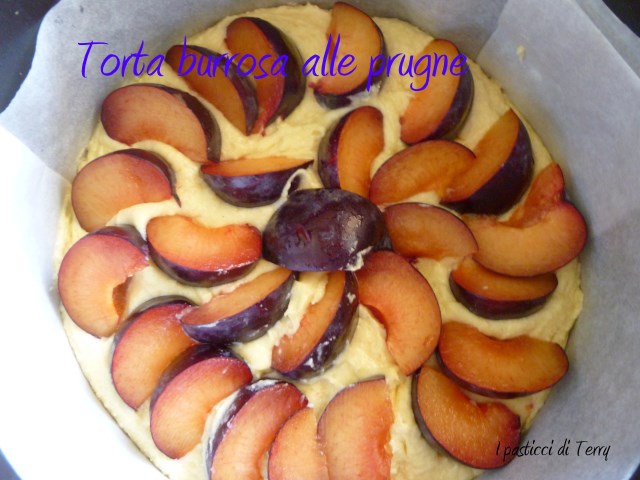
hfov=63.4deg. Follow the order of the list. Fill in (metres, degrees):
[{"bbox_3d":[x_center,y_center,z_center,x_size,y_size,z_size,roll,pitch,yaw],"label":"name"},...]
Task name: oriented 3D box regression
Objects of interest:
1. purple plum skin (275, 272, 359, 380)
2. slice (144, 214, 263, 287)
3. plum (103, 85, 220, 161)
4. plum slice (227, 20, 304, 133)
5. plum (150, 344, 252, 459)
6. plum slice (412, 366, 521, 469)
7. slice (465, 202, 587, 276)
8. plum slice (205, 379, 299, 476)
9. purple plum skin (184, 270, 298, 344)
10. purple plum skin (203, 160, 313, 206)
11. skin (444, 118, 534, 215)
[{"bbox_3d":[0.001,0.041,0.246,0.026,0.025,0.057,35,83,3],"label":"purple plum skin"},{"bbox_3d":[-0.055,0.007,0.248,0.054,0.023,0.031,7,82,-1],"label":"slice"},{"bbox_3d":[-0.074,-0.057,0.256,0.060,0.023,0.032,14,82,0],"label":"plum"},{"bbox_3d":[-0.027,-0.093,0.272,0.033,0.024,0.063,-17,78,-5],"label":"plum slice"},{"bbox_3d":[-0.057,0.070,0.240,0.032,0.024,0.053,38,83,3],"label":"plum"},{"bbox_3d":[0.065,0.084,0.235,0.055,0.024,0.032,28,78,4],"label":"plum slice"},{"bbox_3d":[0.099,0.000,0.249,0.059,0.019,0.032,-8,77,-5],"label":"slice"},{"bbox_3d":[-0.032,0.088,0.238,0.031,0.022,0.058,32,83,2],"label":"plum slice"},{"bbox_3d":[-0.036,0.032,0.237,0.051,0.026,0.023,-27,79,-9],"label":"purple plum skin"},{"bbox_3d":[-0.030,-0.026,0.255,0.053,0.026,0.025,0,83,-2],"label":"purple plum skin"},{"bbox_3d":[0.087,-0.037,0.261,0.029,0.026,0.060,40,77,7],"label":"skin"}]

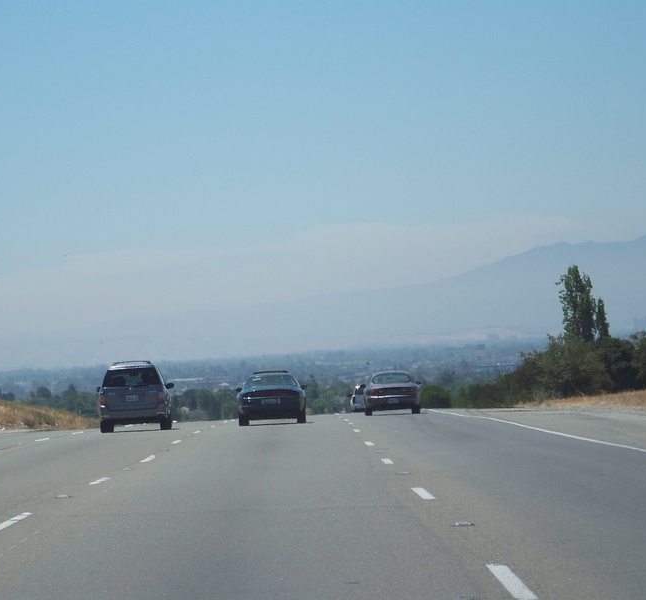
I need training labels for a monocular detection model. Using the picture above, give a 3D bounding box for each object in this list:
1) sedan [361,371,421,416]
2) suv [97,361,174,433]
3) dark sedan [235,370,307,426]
[{"bbox_3d":[2.247,3.038,130.000,1.870,1.430,5.000,-2,-1,0],"label":"sedan"},{"bbox_3d":[-4.980,2.619,107.000,1.850,1.800,4.780,-2,-1,0],"label":"suv"},{"bbox_3d":[-1.417,2.777,111.500,1.900,1.430,5.100,-2,-1,0],"label":"dark sedan"}]

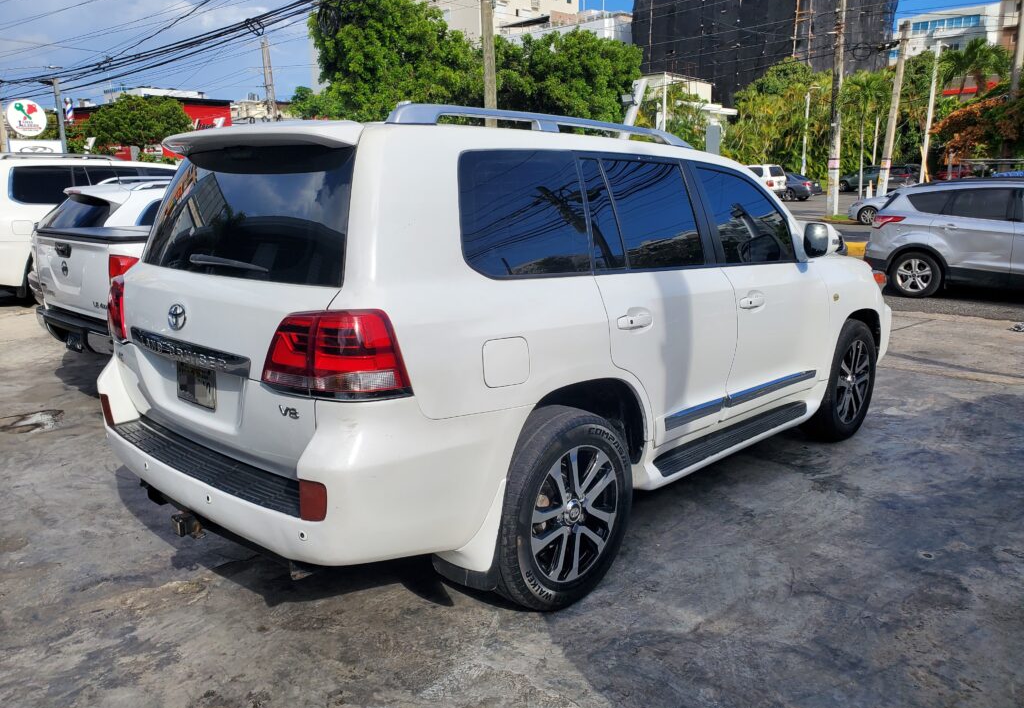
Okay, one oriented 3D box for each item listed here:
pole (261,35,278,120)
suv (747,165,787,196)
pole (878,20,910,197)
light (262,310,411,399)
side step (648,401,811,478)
[{"bbox_3d":[-10.339,-9.518,33.200,0.400,8.400,0.400,-5,13,-17],"label":"pole"},{"bbox_3d":[11.818,-8.873,39.961,1.780,1.740,4.450,-11,15,-38],"label":"suv"},{"bbox_3d":[16.190,-10.037,32.688,0.500,7.670,0.450,2,12,0],"label":"pole"},{"bbox_3d":[-0.542,-0.014,2.336,0.385,0.275,0.300,10,16,43],"label":"light"},{"bbox_3d":[1.166,0.422,3.973,0.175,0.075,1.500,10,16,43],"label":"side step"}]

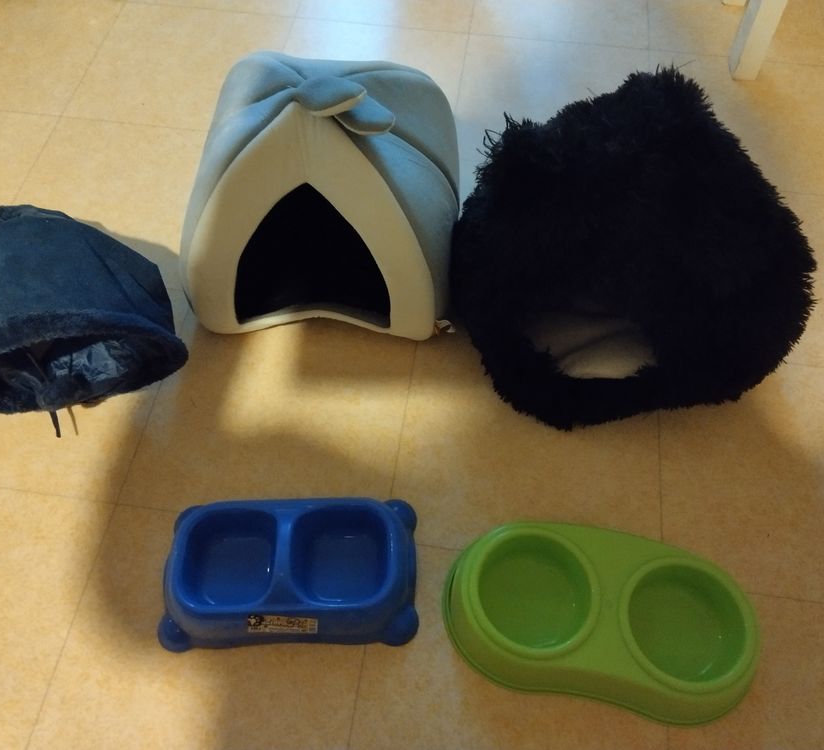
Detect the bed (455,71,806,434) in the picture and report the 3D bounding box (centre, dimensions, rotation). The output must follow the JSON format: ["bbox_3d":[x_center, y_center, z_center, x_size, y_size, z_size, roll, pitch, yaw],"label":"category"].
[{"bbox_3d":[0.275,-0.193,0.891,0.430,0.300,0.430,15,60,9],"label":"bed"}]

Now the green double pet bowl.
[{"bbox_3d":[0.197,0.241,0.772,0.328,0.052,0.180,10,59,5],"label":"green double pet bowl"}]

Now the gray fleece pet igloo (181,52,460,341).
[{"bbox_3d":[-0.110,-0.269,0.946,0.350,0.280,0.345,4,59,2],"label":"gray fleece pet igloo"}]

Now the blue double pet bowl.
[{"bbox_3d":[-0.126,0.205,0.790,0.260,0.055,0.150,-1,59,-1],"label":"blue double pet bowl"}]

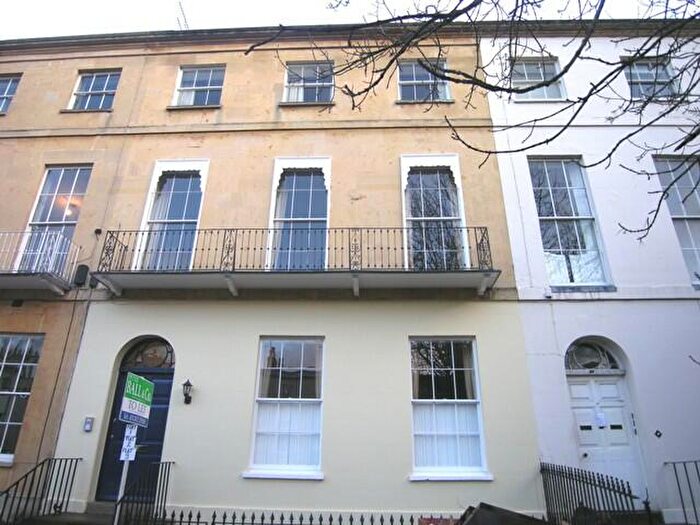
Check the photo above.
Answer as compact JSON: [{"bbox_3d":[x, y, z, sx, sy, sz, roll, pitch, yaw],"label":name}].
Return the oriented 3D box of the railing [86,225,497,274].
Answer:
[{"bbox_3d":[-1.047,-0.088,9.479,7.344,0.878,0.765,0,-23,3],"label":"railing"}]

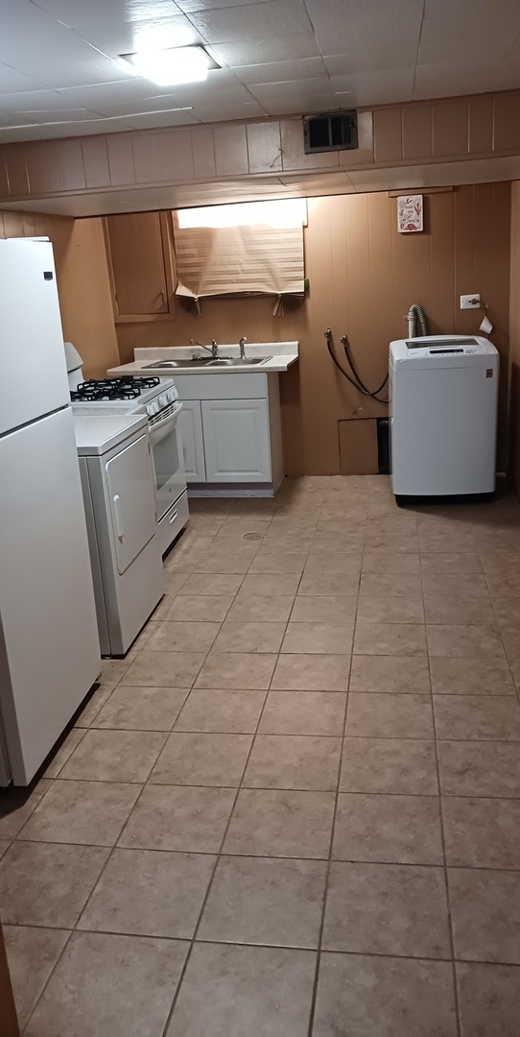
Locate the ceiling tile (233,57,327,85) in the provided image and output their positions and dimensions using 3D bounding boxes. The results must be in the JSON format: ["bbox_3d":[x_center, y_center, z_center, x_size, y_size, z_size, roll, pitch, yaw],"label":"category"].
[{"bbox_3d":[0.075,-1.528,2.757,0.303,0.015,0.303,-1,18,10],"label":"ceiling tile"}]

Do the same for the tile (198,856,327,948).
[{"bbox_3d":[0.015,0.981,2.079,0.305,0.010,0.305,-1,17,10],"label":"tile"}]

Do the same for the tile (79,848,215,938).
[{"bbox_3d":[-0.283,0.984,2.126,0.301,0.015,0.301,-1,18,10],"label":"tile"}]

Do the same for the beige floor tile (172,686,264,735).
[{"bbox_3d":[-0.140,0.717,3.016,0.304,0.010,0.304,-1,17,10],"label":"beige floor tile"}]

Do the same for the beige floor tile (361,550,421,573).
[{"bbox_3d":[0.705,0.247,4.320,0.303,0.010,0.303,-1,17,10],"label":"beige floor tile"}]

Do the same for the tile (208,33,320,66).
[{"bbox_3d":[0.029,-1.448,2.494,0.305,0.013,0.305,-1,17,10],"label":"tile"}]

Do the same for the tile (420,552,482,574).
[{"bbox_3d":[1.006,0.243,4.268,0.303,0.010,0.303,-1,17,10],"label":"tile"}]

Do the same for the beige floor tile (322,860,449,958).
[{"bbox_3d":[0.318,0.976,2.022,0.301,0.015,0.301,-1,18,10],"label":"beige floor tile"}]

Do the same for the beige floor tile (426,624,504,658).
[{"bbox_3d":[0.863,0.516,3.407,0.302,0.010,0.302,-1,17,10],"label":"beige floor tile"}]

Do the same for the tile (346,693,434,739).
[{"bbox_3d":[0.463,0.701,2.882,0.303,0.010,0.303,-1,17,10],"label":"tile"}]

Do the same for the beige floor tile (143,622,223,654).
[{"bbox_3d":[-0.345,0.534,3.629,0.305,0.010,0.305,-1,17,10],"label":"beige floor tile"}]

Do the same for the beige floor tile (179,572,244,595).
[{"bbox_3d":[-0.247,0.352,4.207,0.305,0.010,0.305,-1,17,10],"label":"beige floor tile"}]

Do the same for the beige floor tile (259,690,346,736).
[{"bbox_3d":[0.162,0.706,2.934,0.303,0.010,0.303,-1,17,10],"label":"beige floor tile"}]

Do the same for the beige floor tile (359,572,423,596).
[{"bbox_3d":[0.653,0.337,4.003,0.301,0.015,0.301,-1,18,10],"label":"beige floor tile"}]

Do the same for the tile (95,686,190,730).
[{"bbox_3d":[-0.441,0.714,3.038,0.303,0.010,0.303,-1,17,10],"label":"tile"}]

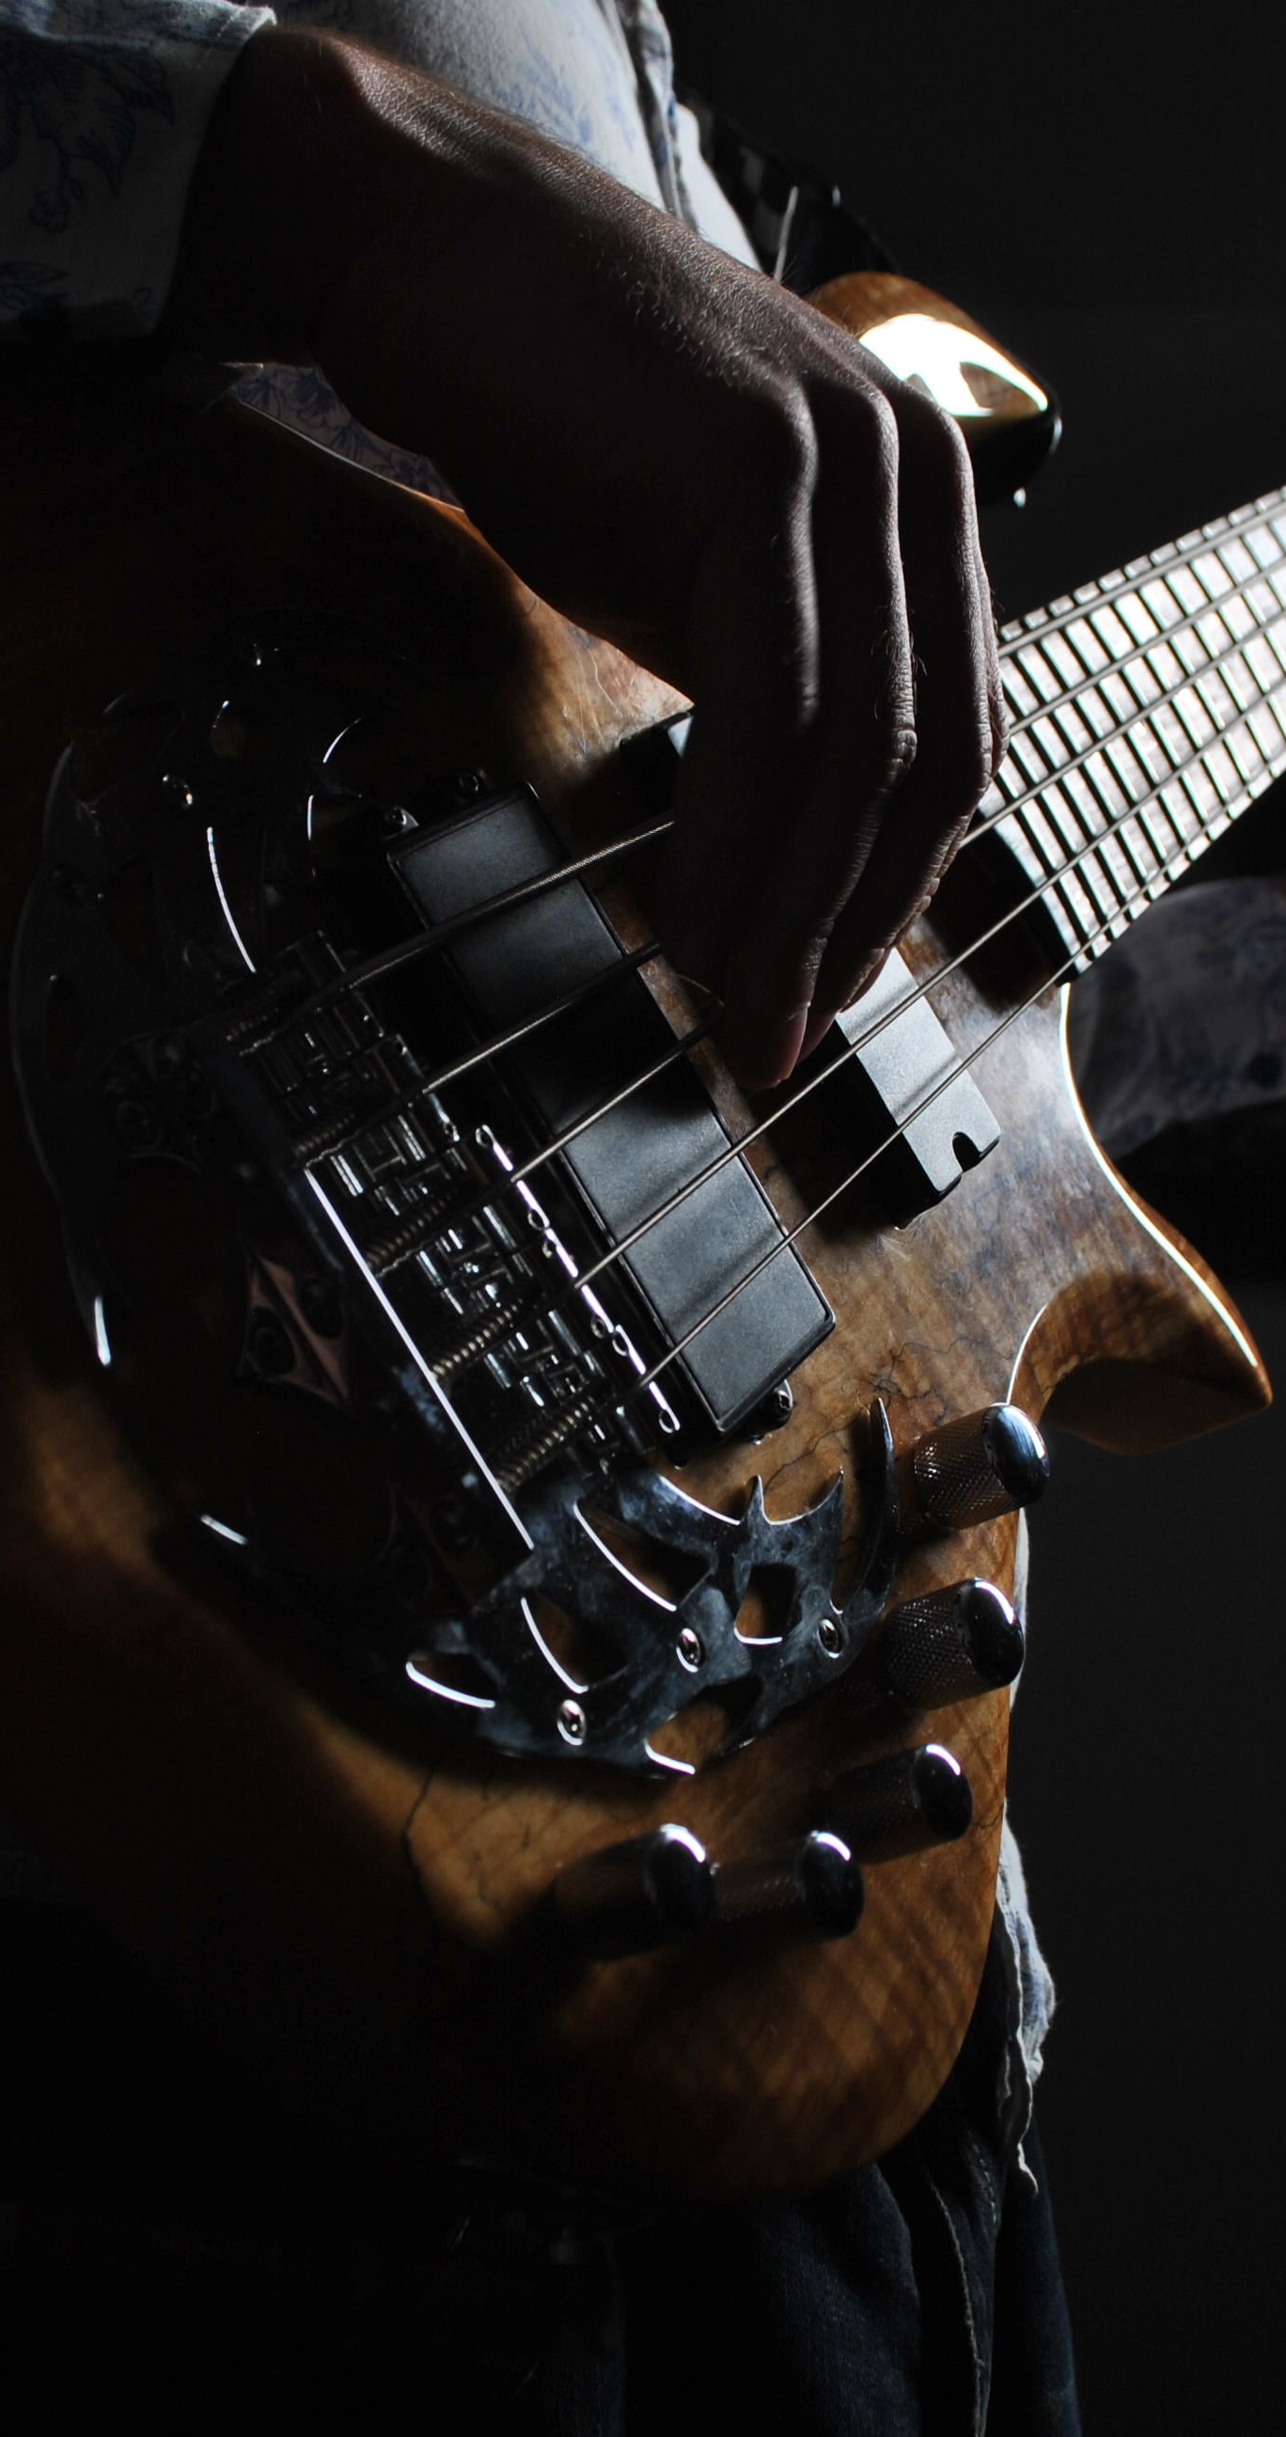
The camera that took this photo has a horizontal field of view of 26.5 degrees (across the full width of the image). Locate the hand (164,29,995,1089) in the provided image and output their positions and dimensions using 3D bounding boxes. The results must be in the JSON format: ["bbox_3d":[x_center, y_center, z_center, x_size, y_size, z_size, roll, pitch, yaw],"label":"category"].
[{"bbox_3d":[-0.012,-0.106,0.440,0.165,0.112,0.100,29,-2,-9],"label":"hand"}]

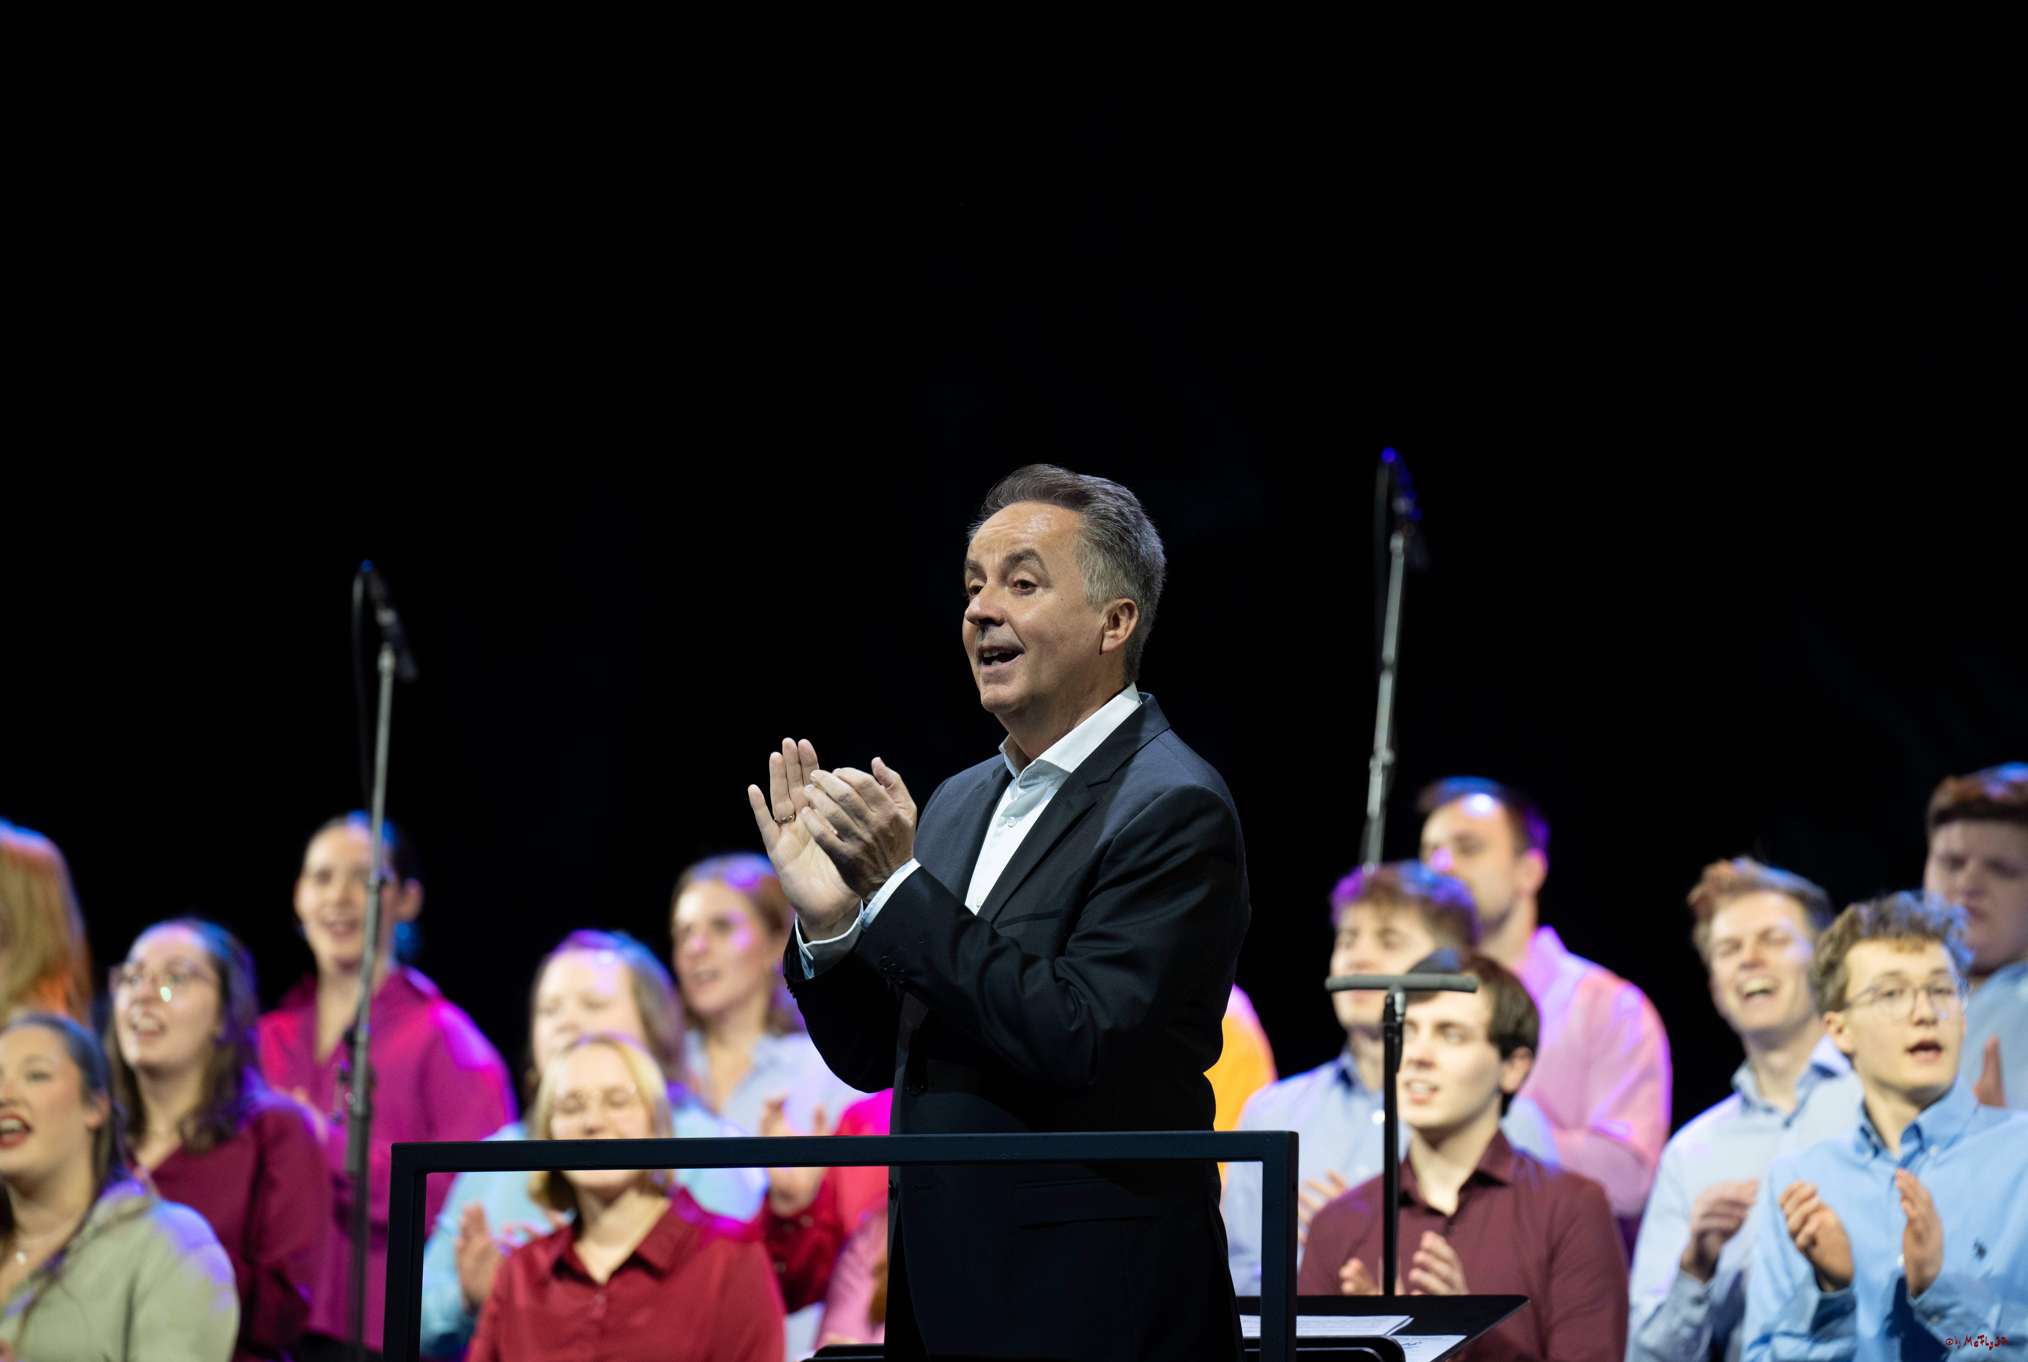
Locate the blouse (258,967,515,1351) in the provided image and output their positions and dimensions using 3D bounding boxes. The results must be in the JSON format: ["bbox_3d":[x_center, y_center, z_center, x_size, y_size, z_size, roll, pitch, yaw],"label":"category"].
[{"bbox_3d":[-0.927,0.682,16.100,0.480,0.580,0.360,-1,-2,24],"label":"blouse"}]

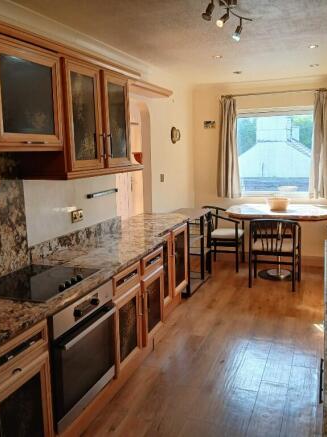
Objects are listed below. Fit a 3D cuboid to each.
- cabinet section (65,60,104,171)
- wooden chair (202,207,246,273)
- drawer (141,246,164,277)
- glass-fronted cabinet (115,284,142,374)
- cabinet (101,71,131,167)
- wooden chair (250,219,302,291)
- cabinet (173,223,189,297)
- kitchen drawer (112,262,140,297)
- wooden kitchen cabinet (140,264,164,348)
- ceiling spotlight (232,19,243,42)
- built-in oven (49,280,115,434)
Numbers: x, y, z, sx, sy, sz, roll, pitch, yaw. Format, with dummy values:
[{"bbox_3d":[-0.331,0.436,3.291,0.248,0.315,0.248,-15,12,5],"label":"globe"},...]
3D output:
[{"bbox_3d":[-0.627,-0.623,2.771,0.310,0.625,0.410,2,10,20],"label":"cabinet section"},{"bbox_3d":[0.750,0.251,5.519,0.520,0.755,0.550,1,9,13],"label":"wooden chair"},{"bbox_3d":[-0.292,0.313,3.285,0.495,0.135,0.415,2,10,20],"label":"drawer"},{"bbox_3d":[-0.466,0.675,2.873,0.540,0.463,0.373,2,10,20],"label":"glass-fronted cabinet"},{"bbox_3d":[-0.468,-0.695,3.156,0.310,0.637,0.425,2,10,20],"label":"cabinet"},{"bbox_3d":[1.231,0.360,4.775,0.530,0.754,0.510,2,10,20],"label":"wooden chair"},{"bbox_3d":[-0.058,0.388,4.320,0.510,0.620,0.430,2,10,20],"label":"cabinet"},{"bbox_3d":[-0.455,0.372,2.815,0.500,0.136,0.394,2,10,20],"label":"kitchen drawer"},{"bbox_3d":[-0.324,0.625,3.349,0.580,0.480,0.415,2,10,20],"label":"wooden kitchen cabinet"},{"bbox_3d":[0.447,-1.142,2.645,0.065,0.130,0.060,-5,10,-20],"label":"ceiling spotlight"},{"bbox_3d":[-0.633,0.694,2.417,0.575,0.597,0.600,2,10,20],"label":"built-in oven"}]

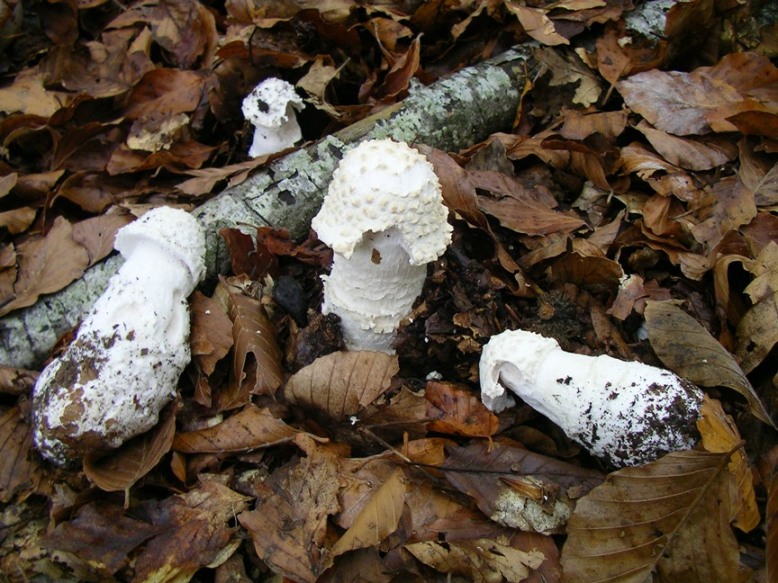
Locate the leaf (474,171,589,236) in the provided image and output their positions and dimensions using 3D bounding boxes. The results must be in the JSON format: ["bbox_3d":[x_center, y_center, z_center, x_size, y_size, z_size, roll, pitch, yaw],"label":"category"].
[{"bbox_3d":[0.085,-0.054,0.538,0.081,0.014,0.038,26,59,17],"label":"leaf"}]

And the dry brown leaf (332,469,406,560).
[{"bbox_3d":[-0.004,0.099,0.370,0.015,0.010,0.051,30,56,23],"label":"dry brown leaf"}]

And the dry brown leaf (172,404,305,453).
[{"bbox_3d":[-0.074,0.068,0.424,0.065,0.014,0.024,-2,58,-1],"label":"dry brown leaf"}]

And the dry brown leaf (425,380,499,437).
[{"bbox_3d":[0.035,0.056,0.413,0.036,0.010,0.028,4,55,4],"label":"dry brown leaf"}]

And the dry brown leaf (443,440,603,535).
[{"bbox_3d":[0.064,0.092,0.401,0.077,0.014,0.041,3,51,2],"label":"dry brown leaf"}]

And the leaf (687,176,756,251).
[{"bbox_3d":[0.205,-0.047,0.515,0.061,0.012,0.024,-37,60,-17],"label":"leaf"}]

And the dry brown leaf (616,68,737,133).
[{"bbox_3d":[0.214,-0.141,0.632,0.088,0.012,0.058,12,62,7],"label":"dry brown leaf"}]

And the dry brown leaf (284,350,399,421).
[{"bbox_3d":[-0.021,0.042,0.415,0.055,0.012,0.035,-37,70,-18],"label":"dry brown leaf"}]

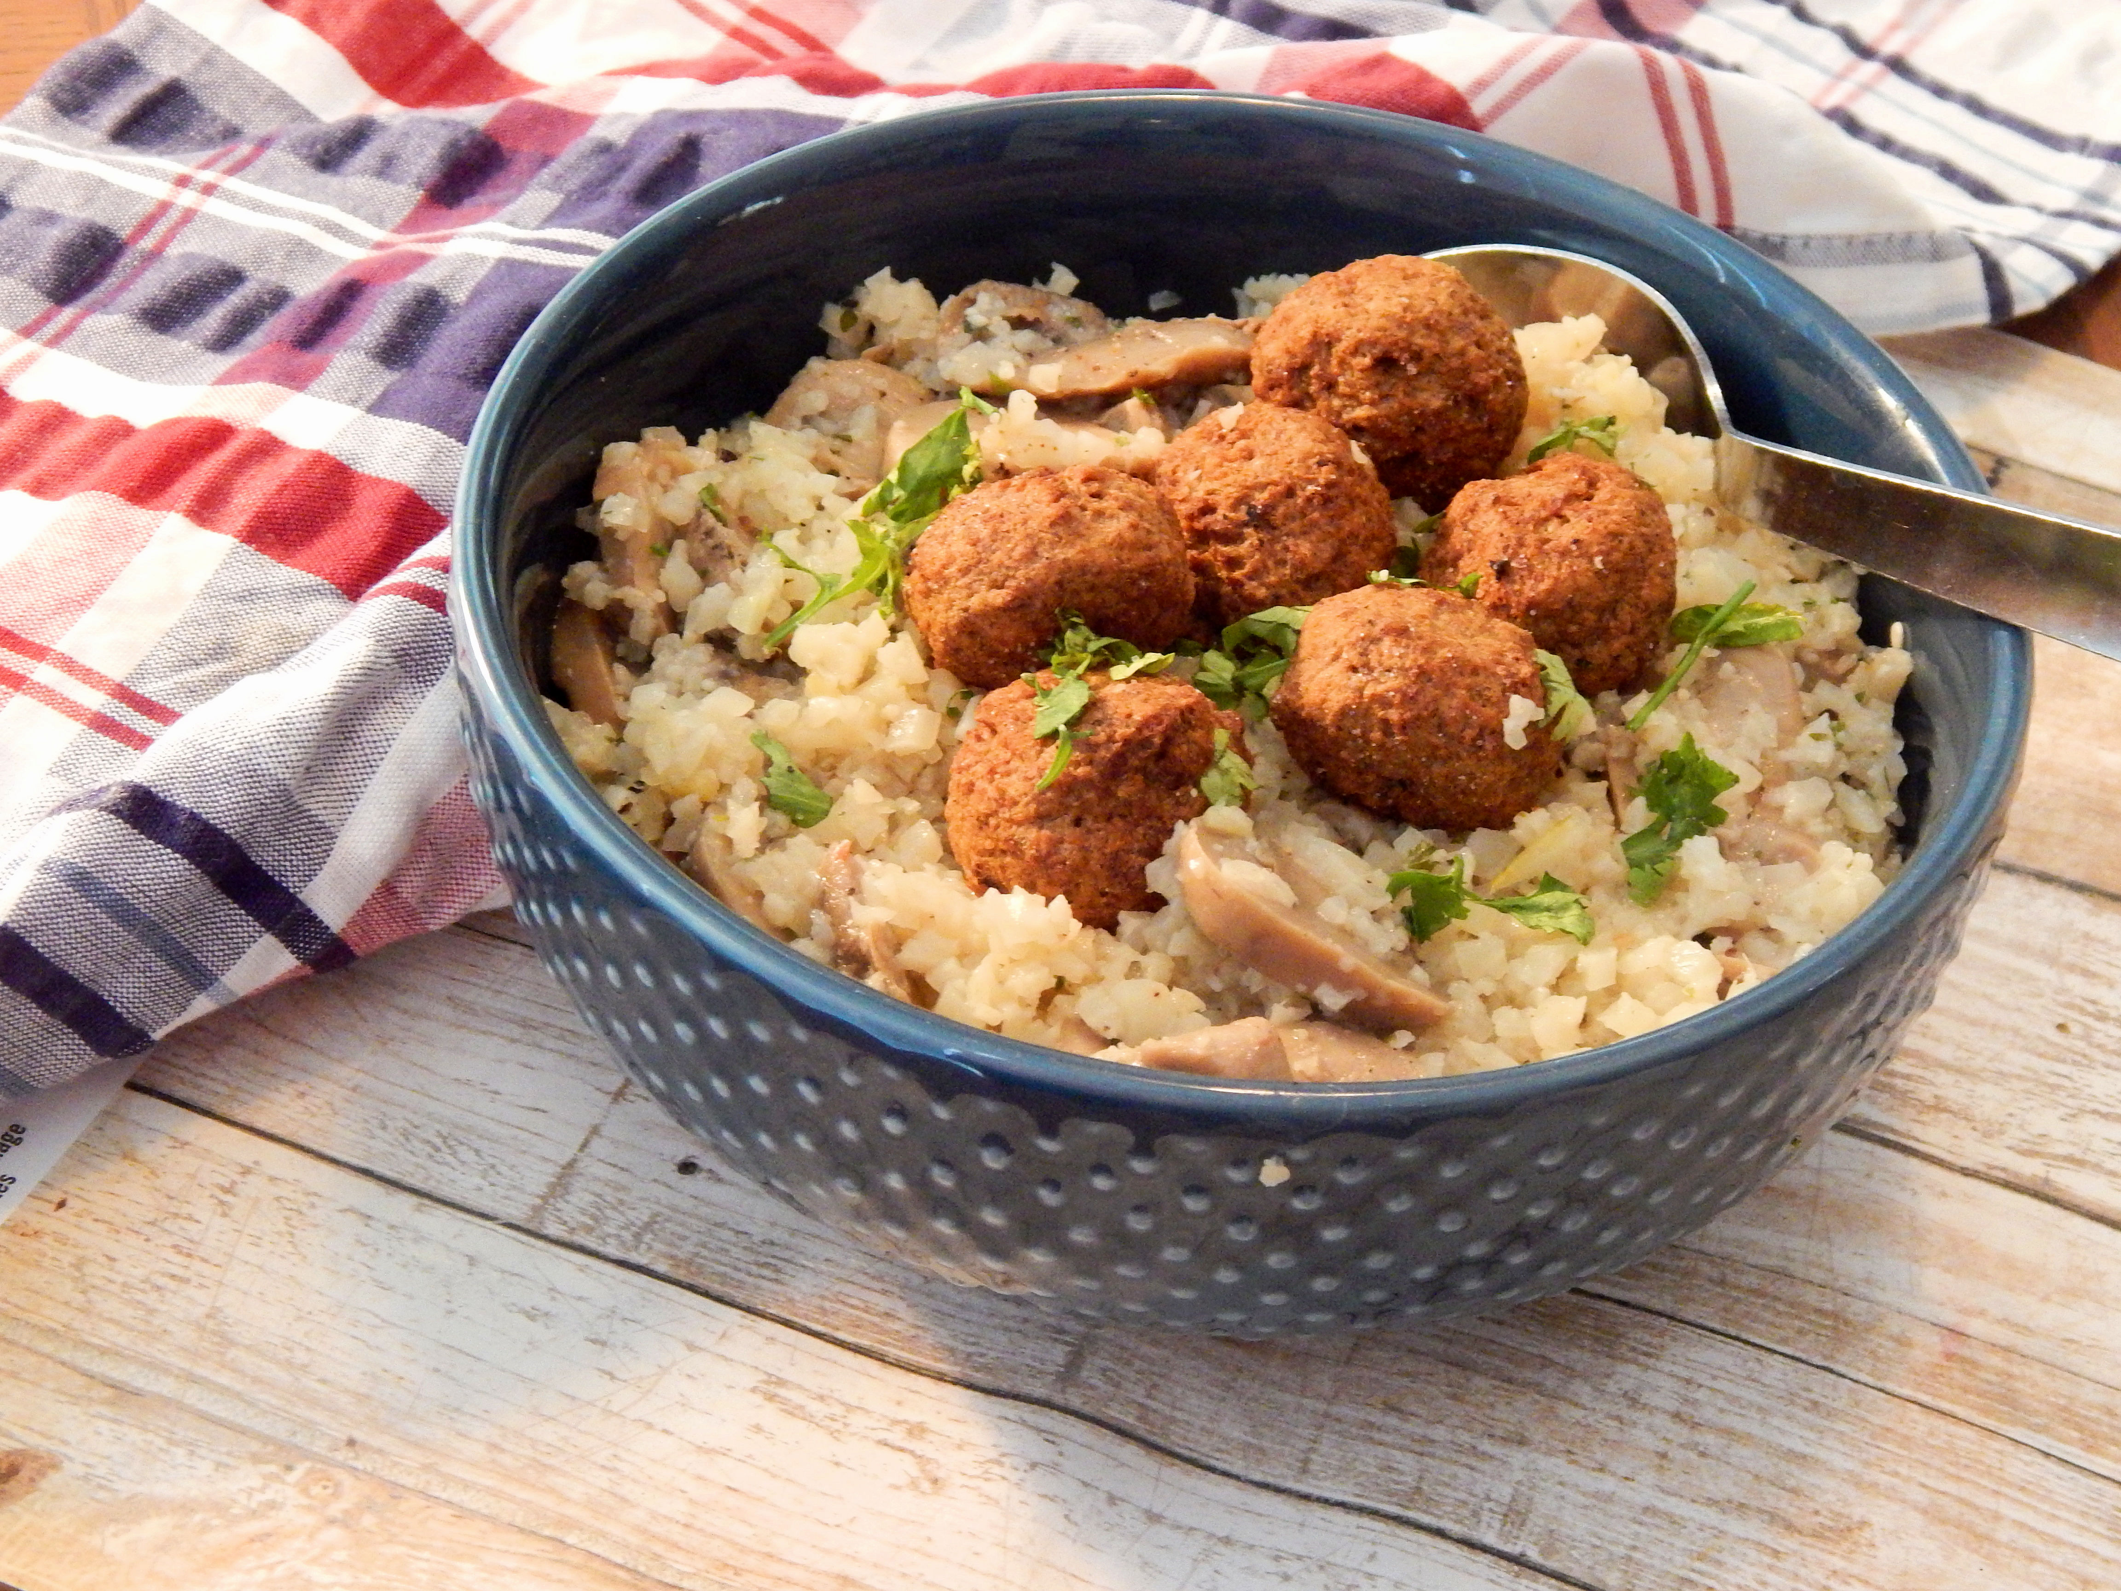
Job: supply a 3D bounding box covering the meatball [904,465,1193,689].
[{"bbox_3d":[-0.001,-0.022,0.487,0.030,0.025,0.026,-6,43,-11],"label":"meatball"}]

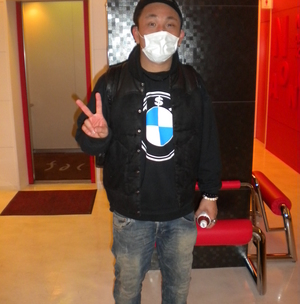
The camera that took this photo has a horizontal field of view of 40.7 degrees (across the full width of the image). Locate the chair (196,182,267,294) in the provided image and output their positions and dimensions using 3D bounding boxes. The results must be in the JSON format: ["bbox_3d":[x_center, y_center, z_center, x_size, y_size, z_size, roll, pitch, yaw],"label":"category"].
[{"bbox_3d":[0.284,0.534,2.585,0.871,0.648,0.366,-1,13,-2],"label":"chair"}]

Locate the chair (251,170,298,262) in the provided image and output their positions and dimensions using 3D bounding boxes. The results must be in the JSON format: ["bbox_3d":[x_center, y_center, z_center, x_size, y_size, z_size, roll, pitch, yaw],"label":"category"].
[{"bbox_3d":[0.858,0.381,3.250,0.366,0.648,0.871,-1,13,-2],"label":"chair"}]

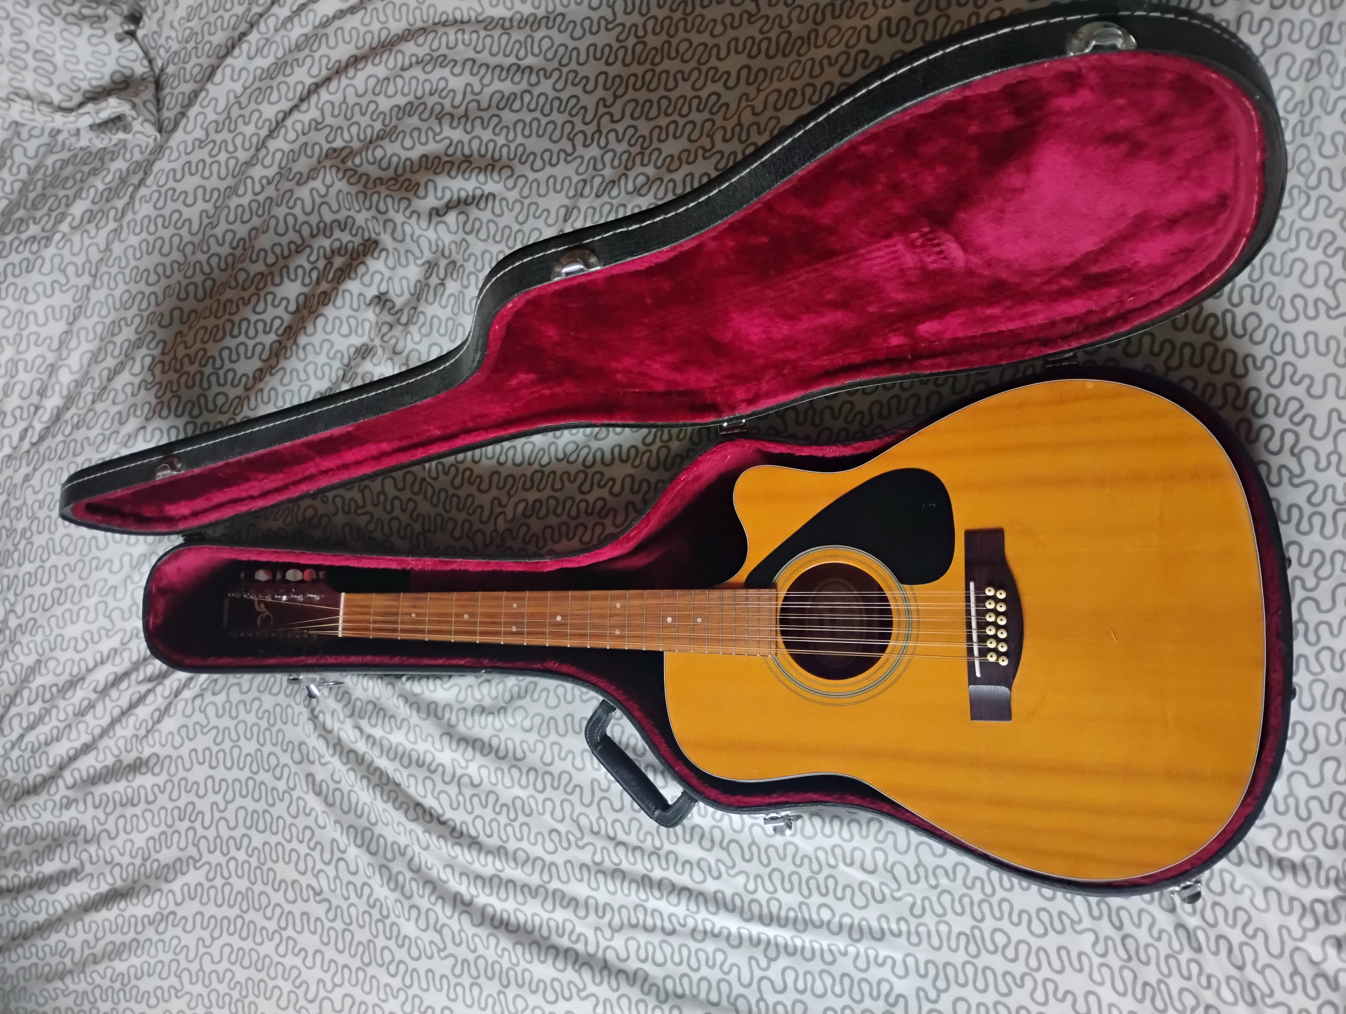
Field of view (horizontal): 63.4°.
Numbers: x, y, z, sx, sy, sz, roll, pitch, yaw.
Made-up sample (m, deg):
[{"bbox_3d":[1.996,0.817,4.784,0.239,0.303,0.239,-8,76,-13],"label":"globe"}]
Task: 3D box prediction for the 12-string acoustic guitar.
[{"bbox_3d":[-0.014,0.112,1.089,1.068,0.126,0.415,-1,85,19],"label":"12-string acoustic guitar"}]

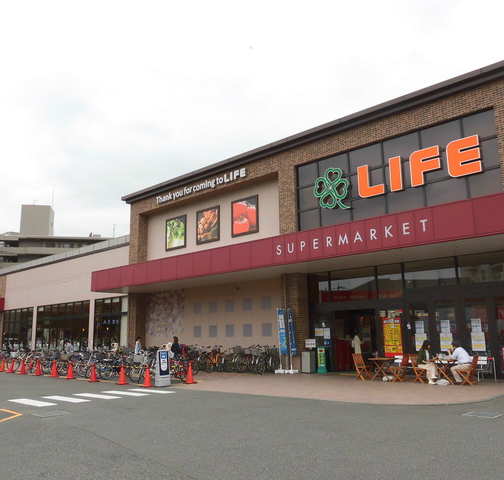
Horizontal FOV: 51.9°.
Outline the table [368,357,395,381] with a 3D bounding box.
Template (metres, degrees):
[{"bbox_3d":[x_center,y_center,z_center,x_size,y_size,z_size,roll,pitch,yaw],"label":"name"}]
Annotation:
[{"bbox_3d":[4.443,4.378,17.427,0.730,0.700,0.700,-11,-15,43],"label":"table"}]

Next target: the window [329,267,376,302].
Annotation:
[{"bbox_3d":[4.217,1.884,21.594,2.222,1.341,0.100,-11,-14,43],"label":"window"}]

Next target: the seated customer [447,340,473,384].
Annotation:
[{"bbox_3d":[6.289,3.709,15.598,0.800,1.280,0.500,-11,-15,43],"label":"seated customer"}]

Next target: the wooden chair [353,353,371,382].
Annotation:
[{"bbox_3d":[3.849,4.389,17.882,0.540,0.865,0.460,-11,-15,43],"label":"wooden chair"}]

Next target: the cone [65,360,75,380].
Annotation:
[{"bbox_3d":[-7.276,5.242,20.890,0.380,0.700,0.380,6,-13,-35],"label":"cone"}]

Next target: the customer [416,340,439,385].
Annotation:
[{"bbox_3d":[5.535,3.850,16.287,0.700,1.280,0.480,-11,-15,43],"label":"customer"}]

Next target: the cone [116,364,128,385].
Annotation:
[{"bbox_3d":[-4.575,4.775,18.405,0.380,0.700,0.380,-11,-15,43],"label":"cone"}]

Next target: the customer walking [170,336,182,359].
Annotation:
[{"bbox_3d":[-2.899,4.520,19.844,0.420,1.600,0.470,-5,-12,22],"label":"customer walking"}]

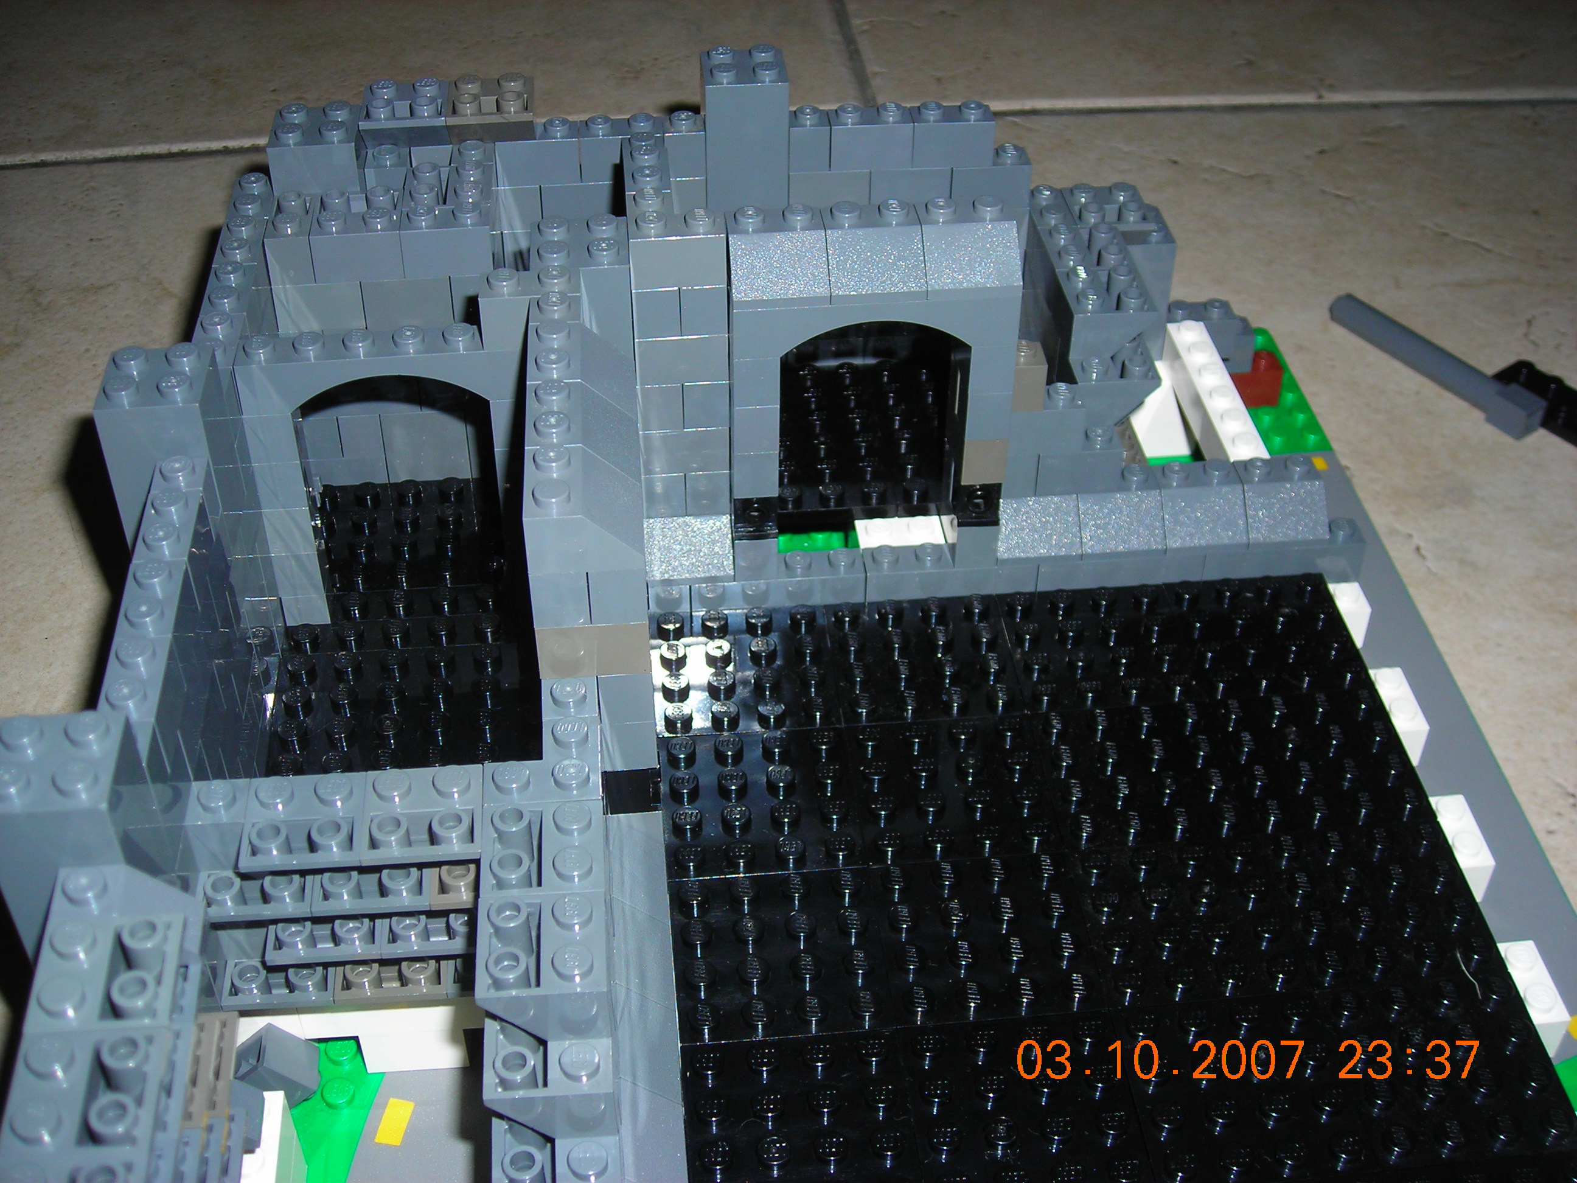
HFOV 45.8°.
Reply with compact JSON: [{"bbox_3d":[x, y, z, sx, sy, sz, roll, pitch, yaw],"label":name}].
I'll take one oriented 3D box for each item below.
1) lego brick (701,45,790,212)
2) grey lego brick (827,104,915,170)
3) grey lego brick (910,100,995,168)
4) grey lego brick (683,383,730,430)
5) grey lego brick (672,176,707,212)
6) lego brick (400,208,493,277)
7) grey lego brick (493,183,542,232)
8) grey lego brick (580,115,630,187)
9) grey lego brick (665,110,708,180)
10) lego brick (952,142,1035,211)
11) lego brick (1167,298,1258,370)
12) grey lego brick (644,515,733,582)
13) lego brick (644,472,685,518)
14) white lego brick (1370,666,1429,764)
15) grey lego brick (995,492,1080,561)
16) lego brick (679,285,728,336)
[{"bbox_3d":[-0.008,-0.088,0.359,0.016,0.030,0.016,-3,41,-4],"label":"lego brick"},{"bbox_3d":[0.016,-0.087,0.360,0.016,0.011,0.008,-3,40,-5],"label":"grey lego brick"},{"bbox_3d":[0.032,-0.088,0.361,0.016,0.011,0.008,-3,40,-5],"label":"grey lego brick"},{"bbox_3d":[-0.014,-0.035,0.327,0.008,0.011,0.008,-3,40,-5],"label":"grey lego brick"},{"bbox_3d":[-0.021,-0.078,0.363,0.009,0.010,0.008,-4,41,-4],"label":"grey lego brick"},{"bbox_3d":[-0.059,-0.062,0.326,0.016,0.011,0.008,-4,41,-4],"label":"lego brick"},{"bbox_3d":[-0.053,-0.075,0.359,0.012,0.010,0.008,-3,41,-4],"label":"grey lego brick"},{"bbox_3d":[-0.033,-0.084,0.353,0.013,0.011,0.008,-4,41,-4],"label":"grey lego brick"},{"bbox_3d":[-0.020,-0.086,0.357,0.008,0.011,0.008,-4,41,-4],"label":"grey lego brick"},{"bbox_3d":[0.039,-0.082,0.367,0.016,0.011,0.008,-4,41,-4],"label":"lego brick"},{"bbox_3d":[0.090,-0.055,0.405,0.024,0.016,0.008,-3,41,-4],"label":"lego brick"},{"bbox_3d":[-0.018,-0.010,0.342,0.016,0.010,0.016,-4,41,-4],"label":"grey lego brick"},{"bbox_3d":[-0.023,-0.021,0.337,0.008,0.011,0.009,-4,41,-4],"label":"lego brick"},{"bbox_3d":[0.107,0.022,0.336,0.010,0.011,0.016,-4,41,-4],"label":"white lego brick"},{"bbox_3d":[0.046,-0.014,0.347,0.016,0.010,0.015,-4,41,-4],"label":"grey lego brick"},{"bbox_3d":[-0.014,-0.049,0.314,0.008,0.010,0.008,-4,41,-4],"label":"lego brick"}]

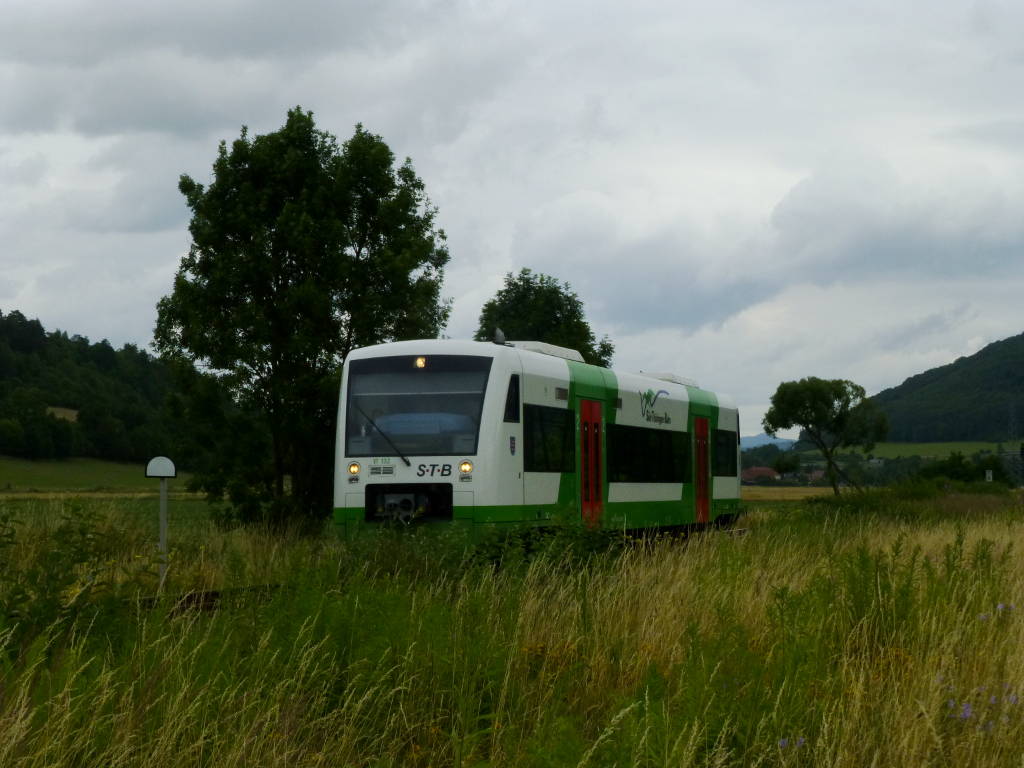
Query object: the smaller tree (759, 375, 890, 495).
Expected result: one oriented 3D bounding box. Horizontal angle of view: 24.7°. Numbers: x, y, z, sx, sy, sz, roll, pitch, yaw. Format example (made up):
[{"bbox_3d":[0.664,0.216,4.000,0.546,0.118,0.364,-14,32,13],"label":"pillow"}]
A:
[{"bbox_3d":[18.694,3.384,140.166,7.428,7.557,7.057,0,-3,0],"label":"smaller tree"}]

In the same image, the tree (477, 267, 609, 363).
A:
[{"bbox_3d":[1.393,0.517,103.246,6.875,11.186,6.532,0,-3,0],"label":"tree"}]

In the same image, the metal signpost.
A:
[{"bbox_3d":[-5.166,2.056,34.344,0.480,1.981,0.110,-1,-3,13],"label":"metal signpost"}]

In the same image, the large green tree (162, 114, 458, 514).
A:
[{"bbox_3d":[-5.959,-1.839,66.264,8.359,12.020,7.941,0,-3,0],"label":"large green tree"}]

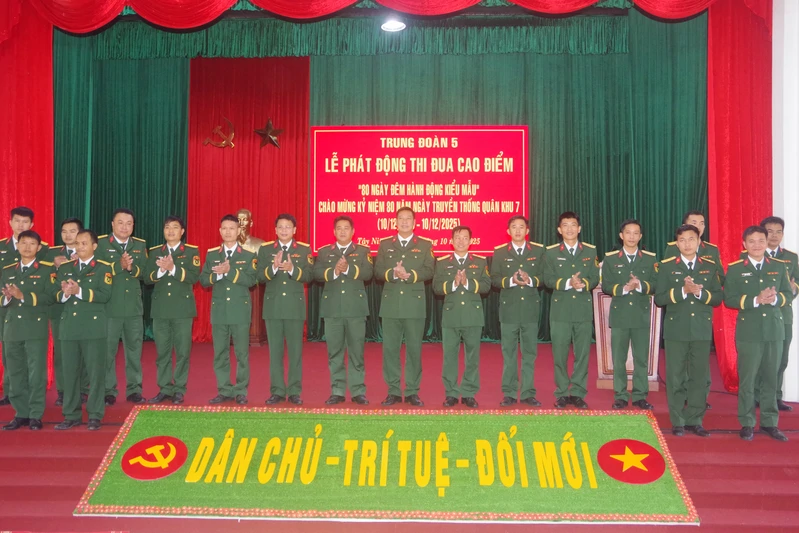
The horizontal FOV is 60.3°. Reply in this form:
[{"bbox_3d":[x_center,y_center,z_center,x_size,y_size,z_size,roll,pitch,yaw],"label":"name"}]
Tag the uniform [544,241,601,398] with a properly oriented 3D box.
[{"bbox_3d":[1.497,0.474,5.990,0.505,1.405,0.400,0,0,3],"label":"uniform"}]

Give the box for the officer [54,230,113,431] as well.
[{"bbox_3d":[-2.747,0.549,6.000,0.460,1.700,0.400,0,-1,1],"label":"officer"}]

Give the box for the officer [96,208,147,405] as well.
[{"bbox_3d":[-2.528,0.346,6.267,0.456,1.762,0.420,1,-1,-14],"label":"officer"}]

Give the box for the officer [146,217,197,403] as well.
[{"bbox_3d":[-2.071,0.383,6.278,0.484,1.691,0.420,0,-1,-3],"label":"officer"}]

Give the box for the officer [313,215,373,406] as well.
[{"bbox_3d":[-0.505,0.382,6.150,0.545,1.688,0.460,0,0,0],"label":"officer"}]

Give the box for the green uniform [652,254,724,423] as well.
[{"bbox_3d":[2.408,0.644,5.727,0.567,1.466,0.380,0,-1,14],"label":"green uniform"}]

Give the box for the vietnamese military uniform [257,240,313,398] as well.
[{"bbox_3d":[-1.035,0.477,6.250,0.490,1.440,0.380,0,-1,-7],"label":"vietnamese military uniform"}]

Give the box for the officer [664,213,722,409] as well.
[{"bbox_3d":[2.542,0.368,5.940,0.492,1.716,0.450,0,0,6],"label":"officer"}]

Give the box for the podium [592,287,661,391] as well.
[{"bbox_3d":[2.403,0.751,7.359,0.680,1.087,0.480,0,-1,9],"label":"podium"}]

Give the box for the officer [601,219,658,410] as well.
[{"bbox_3d":[2.044,0.411,6.084,0.514,1.665,0.420,0,-1,16],"label":"officer"}]

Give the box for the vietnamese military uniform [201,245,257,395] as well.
[{"bbox_3d":[-1.541,0.495,6.200,0.505,1.390,0.400,0,0,-3],"label":"vietnamese military uniform"}]

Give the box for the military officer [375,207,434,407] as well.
[{"bbox_3d":[0.044,0.345,6.070,0.529,1.762,0.460,0,0,2],"label":"military officer"}]

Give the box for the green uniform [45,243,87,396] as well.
[{"bbox_3d":[-2.941,0.492,6.174,0.467,1.384,0.380,0,-1,-9],"label":"green uniform"}]

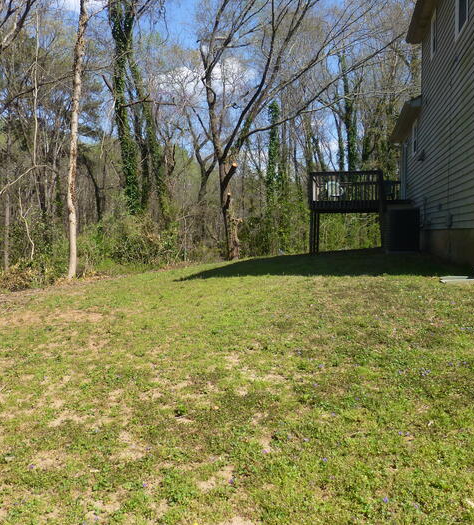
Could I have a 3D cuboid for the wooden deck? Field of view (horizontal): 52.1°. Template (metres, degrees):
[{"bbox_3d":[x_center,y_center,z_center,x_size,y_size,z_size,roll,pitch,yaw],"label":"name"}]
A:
[{"bbox_3d":[4.247,-1.658,16.911,3.180,2.620,3.650,1,4,13],"label":"wooden deck"}]

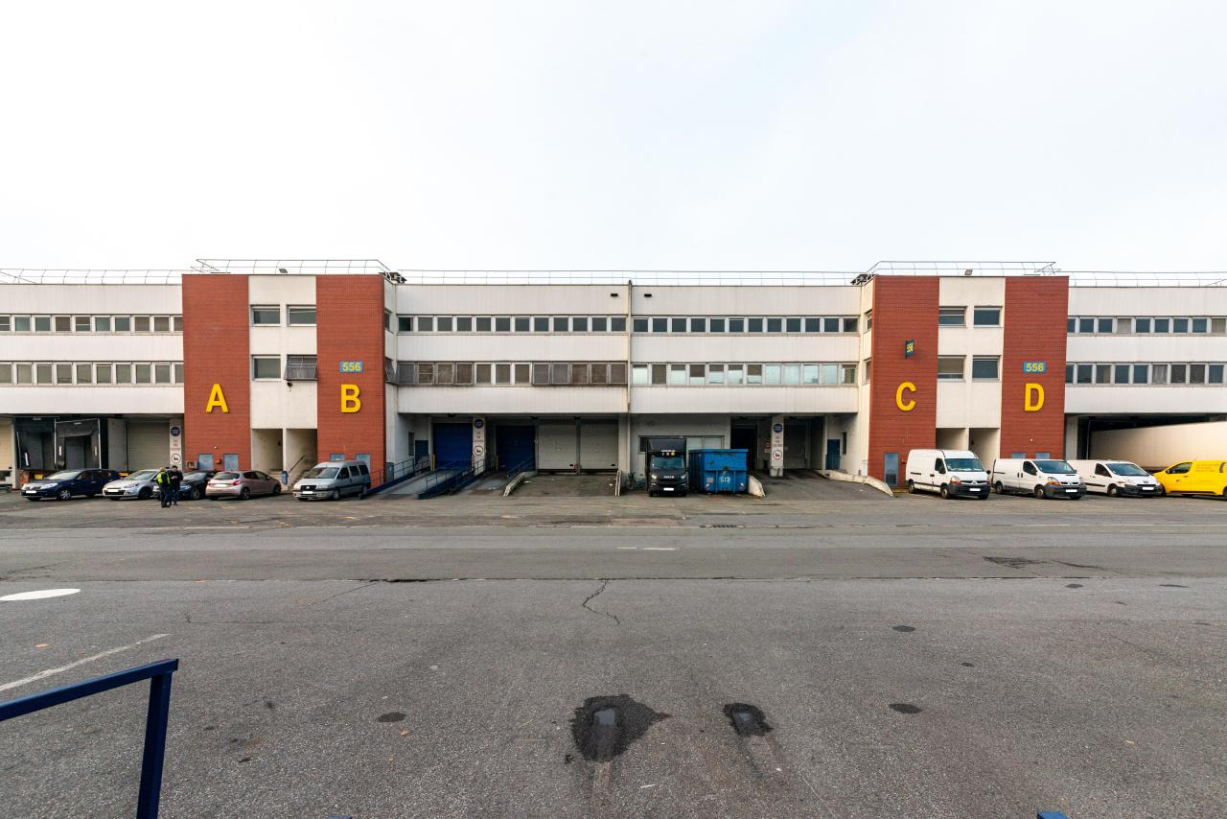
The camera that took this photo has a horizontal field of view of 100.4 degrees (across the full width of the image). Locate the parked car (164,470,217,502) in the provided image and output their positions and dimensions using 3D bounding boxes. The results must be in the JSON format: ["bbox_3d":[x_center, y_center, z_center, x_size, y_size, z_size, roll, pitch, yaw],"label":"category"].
[{"bbox_3d":[-22.637,4.059,27.726,1.743,1.408,4.382,1,-3,-7],"label":"parked car"}]

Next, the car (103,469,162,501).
[{"bbox_3d":[-25.163,4.023,27.738,1.722,1.492,4.035,0,-3,-5],"label":"car"}]

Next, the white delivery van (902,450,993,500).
[{"bbox_3d":[18.042,3.452,27.968,2.000,2.502,5.427,0,-3,8],"label":"white delivery van"}]

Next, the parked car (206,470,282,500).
[{"bbox_3d":[-19.940,4.028,27.770,1.748,1.467,3.979,0,-3,-4],"label":"parked car"}]

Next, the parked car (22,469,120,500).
[{"bbox_3d":[-29.259,4.004,27.724,1.736,1.542,4.098,0,-3,-4],"label":"parked car"}]

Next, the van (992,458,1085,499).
[{"bbox_3d":[22.858,3.697,27.741,1.900,1.960,4.779,0,-3,7],"label":"van"}]

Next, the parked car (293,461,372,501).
[{"bbox_3d":[-14.860,3.736,27.310,1.826,1.957,4.480,0,-3,2],"label":"parked car"}]

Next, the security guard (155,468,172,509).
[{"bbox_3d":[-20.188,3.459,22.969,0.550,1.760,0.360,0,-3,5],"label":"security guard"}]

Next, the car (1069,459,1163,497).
[{"bbox_3d":[27.442,3.762,28.338,1.864,1.908,4.731,0,-3,10],"label":"car"}]

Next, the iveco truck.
[{"bbox_3d":[3.019,3.301,29.829,2.170,3.170,6.200,0,-3,3],"label":"iveco truck"}]

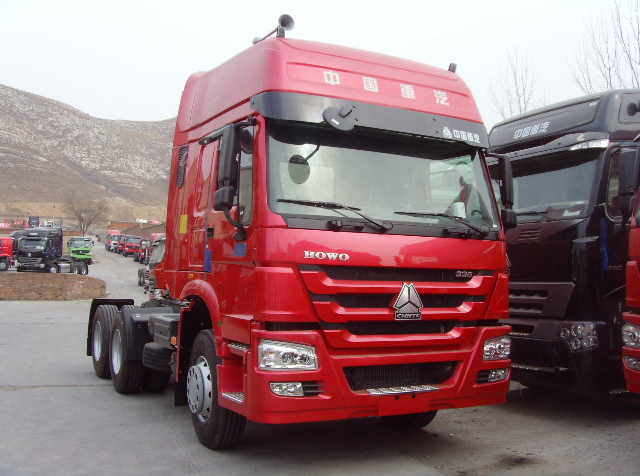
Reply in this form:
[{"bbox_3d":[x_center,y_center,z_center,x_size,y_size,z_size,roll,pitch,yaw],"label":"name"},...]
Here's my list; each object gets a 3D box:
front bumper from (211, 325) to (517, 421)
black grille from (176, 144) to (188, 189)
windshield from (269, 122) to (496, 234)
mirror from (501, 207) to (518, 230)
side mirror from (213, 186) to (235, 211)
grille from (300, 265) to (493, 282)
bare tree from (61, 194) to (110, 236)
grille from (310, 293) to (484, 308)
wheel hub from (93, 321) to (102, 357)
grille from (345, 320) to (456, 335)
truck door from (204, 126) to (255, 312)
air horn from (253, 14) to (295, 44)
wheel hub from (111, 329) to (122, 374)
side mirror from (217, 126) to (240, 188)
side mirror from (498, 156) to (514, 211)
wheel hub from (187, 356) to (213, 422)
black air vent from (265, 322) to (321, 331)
[{"bbox_3d":[0.479,1.074,6.107,2.470,0.700,0.920,3,-3,-28],"label":"front bumper"},{"bbox_3d":[-1.355,-0.692,7.111,0.060,0.420,0.350,3,-3,-28],"label":"black grille"},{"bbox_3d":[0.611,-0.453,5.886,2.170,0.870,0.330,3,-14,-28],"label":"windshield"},{"bbox_3d":[1.756,-0.177,6.693,0.180,0.200,0.110,3,-3,-28],"label":"mirror"},{"bbox_3d":[-0.721,-0.295,5.394,0.180,0.200,0.110,3,-3,-28],"label":"side mirror"},{"bbox_3d":[0.671,0.299,5.812,1.860,0.125,0.100,3,-3,-28],"label":"grille"},{"bbox_3d":[-53.429,-5.492,165.000,11.000,10.200,10.000,1,-3,0],"label":"bare tree"},{"bbox_3d":[0.666,0.508,5.802,1.660,0.115,0.100,3,-3,-28],"label":"grille"},{"bbox_3d":[-3.205,1.525,10.619,0.150,0.590,0.590,3,-3,-28],"label":"wheel hub"},{"bbox_3d":[0.656,0.704,5.672,1.060,0.105,0.090,3,-3,-28],"label":"grille"},{"bbox_3d":[-0.698,-0.130,5.874,0.140,1.490,1.120,3,-3,-28],"label":"truck door"},{"bbox_3d":[-0.427,-1.724,6.163,0.140,0.180,0.700,3,-3,-28],"label":"air horn"},{"bbox_3d":[-2.574,1.483,9.426,0.150,0.590,0.590,3,-3,-28],"label":"wheel hub"},{"bbox_3d":[-0.702,-0.632,5.504,0.180,0.470,0.090,2,-3,-13],"label":"side mirror"},{"bbox_3d":[1.764,-0.517,6.804,0.180,0.470,0.090,4,-4,-43],"label":"side mirror"},{"bbox_3d":[-1.059,1.341,6.406,0.140,0.580,0.580,3,-3,-28],"label":"wheel hub"},{"bbox_3d":[-0.204,0.648,5.259,0.420,0.064,0.070,2,-3,-17],"label":"black air vent"}]

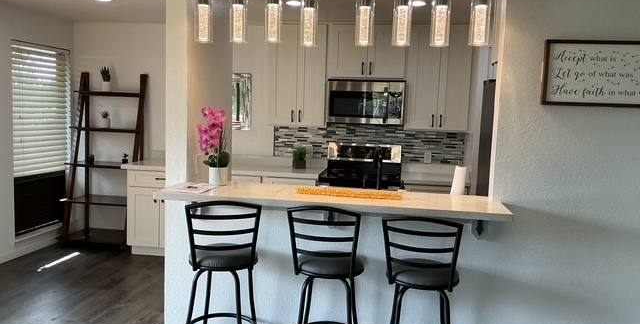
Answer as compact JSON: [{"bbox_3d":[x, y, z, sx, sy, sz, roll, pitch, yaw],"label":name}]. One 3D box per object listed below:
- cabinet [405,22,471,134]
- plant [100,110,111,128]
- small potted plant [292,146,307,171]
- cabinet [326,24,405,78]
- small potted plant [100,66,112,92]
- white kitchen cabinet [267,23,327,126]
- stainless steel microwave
[{"bbox_3d":[1.153,-0.816,5.305,0.600,0.995,0.330,3,6,8],"label":"cabinet"},{"bbox_3d":[-2.331,-0.460,5.828,0.092,0.192,0.092,3,6,8],"label":"plant"},{"bbox_3d":[-0.208,-0.045,5.603,0.150,0.240,0.140,3,5,8],"label":"small potted plant"},{"bbox_3d":[0.477,-1.088,5.374,0.767,0.516,0.330,3,6,8],"label":"cabinet"},{"bbox_3d":[-2.322,-0.898,5.820,0.125,0.270,0.120,3,5,8],"label":"small potted plant"},{"bbox_3d":[-0.200,-0.886,5.517,0.600,1.030,0.320,3,5,8],"label":"white kitchen cabinet"},{"bbox_3d":[0.476,-0.598,5.421,0.760,0.435,0.400,3,5,8],"label":"stainless steel microwave"}]

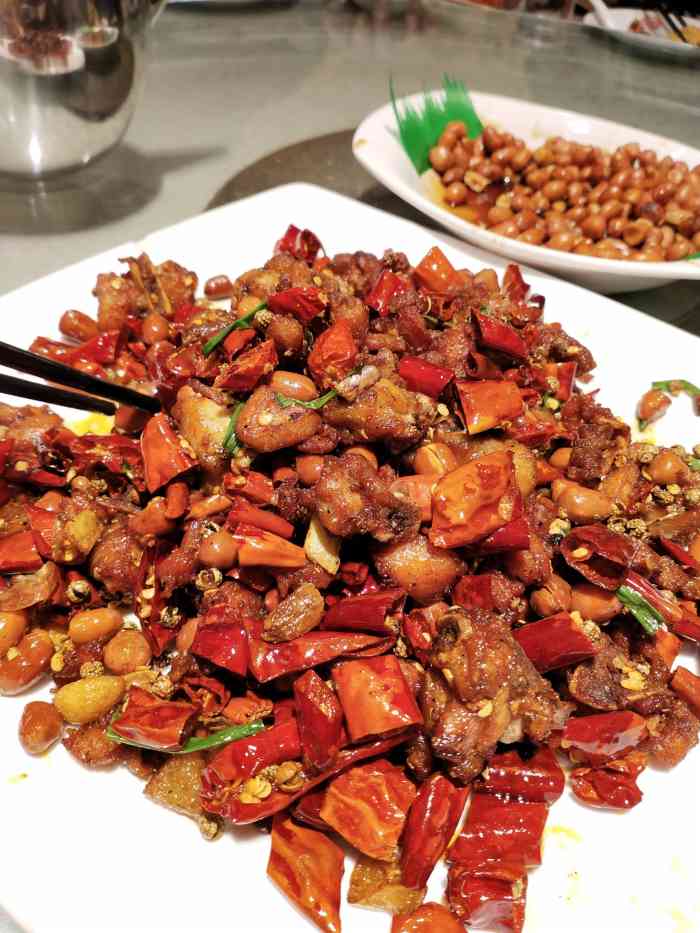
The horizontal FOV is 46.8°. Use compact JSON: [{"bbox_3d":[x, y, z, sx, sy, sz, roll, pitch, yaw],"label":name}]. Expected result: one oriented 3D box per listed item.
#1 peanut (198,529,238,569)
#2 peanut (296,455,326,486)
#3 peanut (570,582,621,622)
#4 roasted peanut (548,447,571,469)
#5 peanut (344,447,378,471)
[{"bbox_3d":[-0.034,0.022,0.213,0.012,0.009,0.010,22,46,22],"label":"peanut"},{"bbox_3d":[-0.010,0.001,0.220,0.012,0.009,0.009,0,41,0],"label":"peanut"},{"bbox_3d":[0.062,0.034,0.204,0.013,0.009,0.010,10,50,13],"label":"peanut"},{"bbox_3d":[0.062,-0.002,0.237,0.013,0.009,0.009,0,41,0],"label":"roasted peanut"},{"bbox_3d":[0.003,-0.001,0.222,0.012,0.009,0.009,0,41,0],"label":"peanut"}]

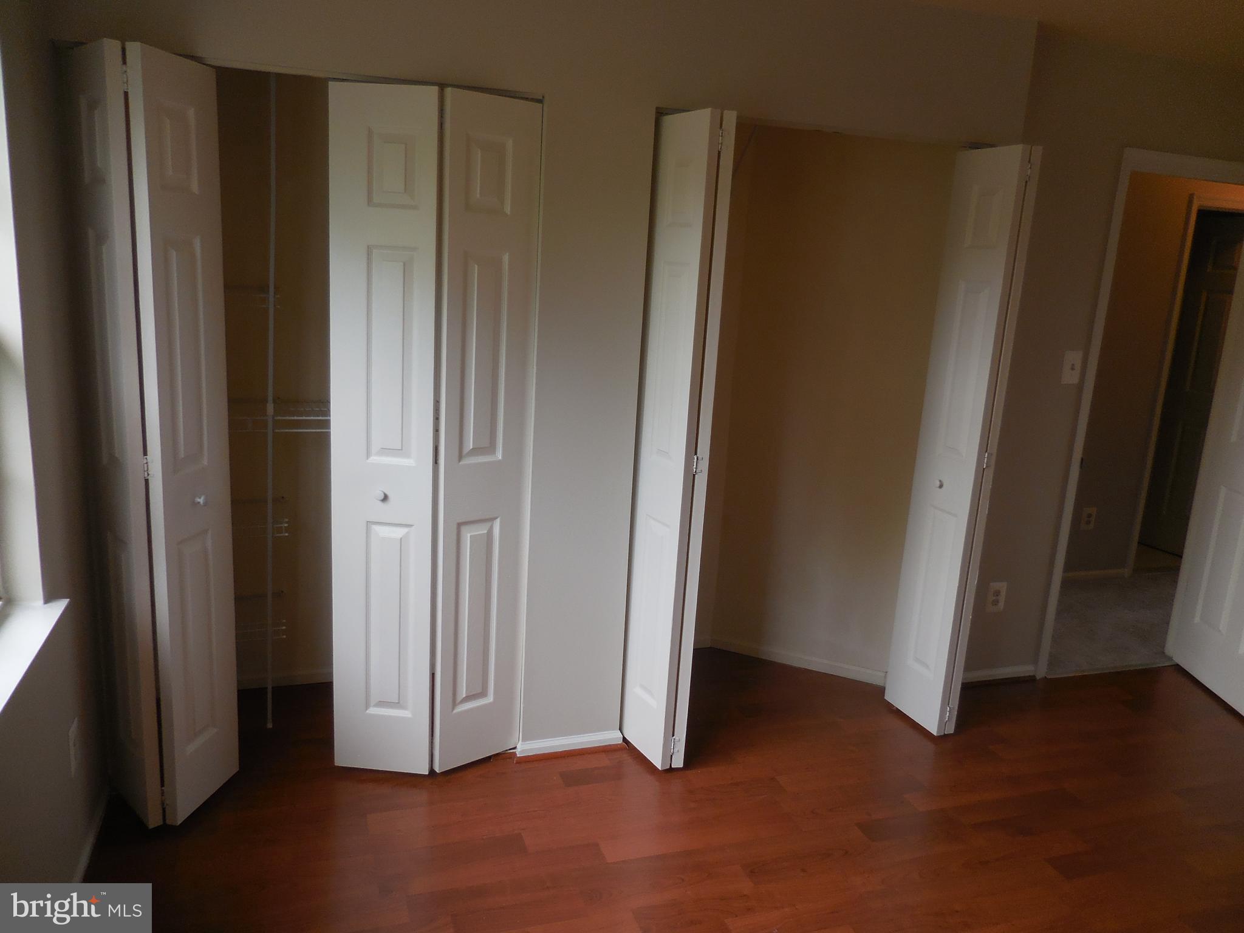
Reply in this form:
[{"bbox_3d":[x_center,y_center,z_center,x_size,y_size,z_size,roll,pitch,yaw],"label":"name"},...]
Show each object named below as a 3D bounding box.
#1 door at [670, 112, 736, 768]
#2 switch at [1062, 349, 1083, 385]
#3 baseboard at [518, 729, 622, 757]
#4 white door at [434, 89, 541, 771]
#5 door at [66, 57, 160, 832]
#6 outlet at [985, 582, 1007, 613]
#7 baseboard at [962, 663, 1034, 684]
[{"bbox_3d":[0.231,-0.031,2.813,0.036,2.000,0.255,2,12,-5],"label":"door"},{"bbox_3d":[1.712,-0.374,3.409,0.076,0.120,0.009,-1,13,-18],"label":"switch"},{"bbox_3d":[-0.169,0.920,2.967,0.360,0.056,0.015,-1,13,-18],"label":"baseboard"},{"bbox_3d":[-0.407,-0.039,2.678,0.290,2.000,0.036,-7,16,-39],"label":"white door"},{"bbox_3d":[-1.312,-0.020,2.347,0.036,2.000,0.290,-8,17,-43],"label":"door"},{"bbox_3d":[1.481,0.519,3.545,0.076,0.118,0.009,-1,13,-18],"label":"outlet"},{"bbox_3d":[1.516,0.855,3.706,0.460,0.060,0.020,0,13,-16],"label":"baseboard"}]

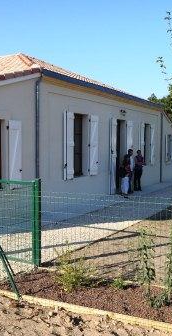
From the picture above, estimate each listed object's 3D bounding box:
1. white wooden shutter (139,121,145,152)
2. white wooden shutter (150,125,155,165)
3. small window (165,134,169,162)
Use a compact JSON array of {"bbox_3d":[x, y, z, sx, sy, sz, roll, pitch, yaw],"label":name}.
[{"bbox_3d":[2.408,-0.988,15.486,0.060,1.885,0.592,3,5,28],"label":"white wooden shutter"},{"bbox_3d":[3.110,-1.080,16.811,0.060,1.880,0.556,3,5,28],"label":"white wooden shutter"},{"bbox_3d":[4.232,-1.017,18.948,0.060,1.432,0.505,3,5,28],"label":"small window"}]

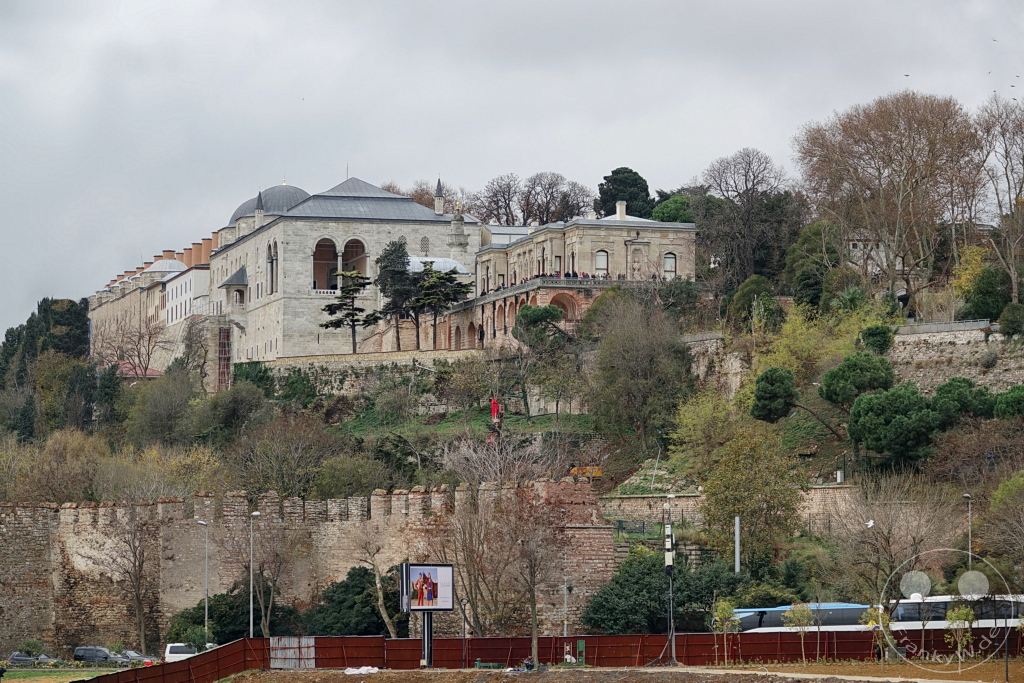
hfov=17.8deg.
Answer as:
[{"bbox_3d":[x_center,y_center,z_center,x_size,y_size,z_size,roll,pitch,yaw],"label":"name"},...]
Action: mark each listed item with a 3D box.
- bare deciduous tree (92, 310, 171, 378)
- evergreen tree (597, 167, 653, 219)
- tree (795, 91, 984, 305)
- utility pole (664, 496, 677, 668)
[{"bbox_3d":[-50.020,1.180,430.000,10.000,10.300,9.200,0,-5,0],"label":"bare deciduous tree"},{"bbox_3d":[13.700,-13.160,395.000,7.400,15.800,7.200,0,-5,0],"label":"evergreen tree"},{"bbox_3d":[40.160,-15.320,348.000,20.000,22.600,18.500,0,-5,0],"label":"tree"},{"bbox_3d":[10.170,15.340,210.000,0.750,10.800,0.700,0,-4,0],"label":"utility pole"}]

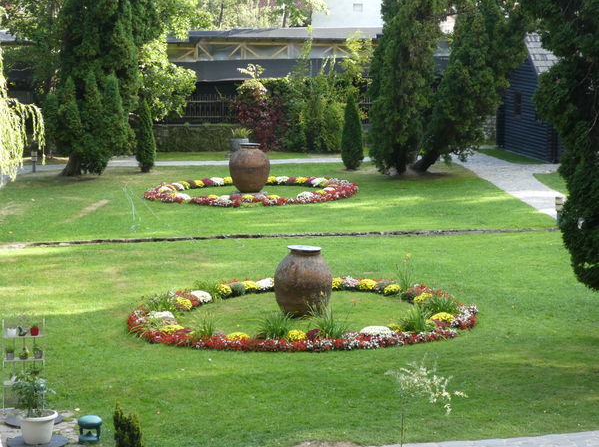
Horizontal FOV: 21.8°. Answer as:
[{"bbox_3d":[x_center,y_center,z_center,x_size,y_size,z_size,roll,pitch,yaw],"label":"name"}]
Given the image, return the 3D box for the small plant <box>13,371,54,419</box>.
[{"bbox_3d":[-3.560,2.275,20.841,0.550,0.550,0.500,0,7,0],"label":"small plant"}]

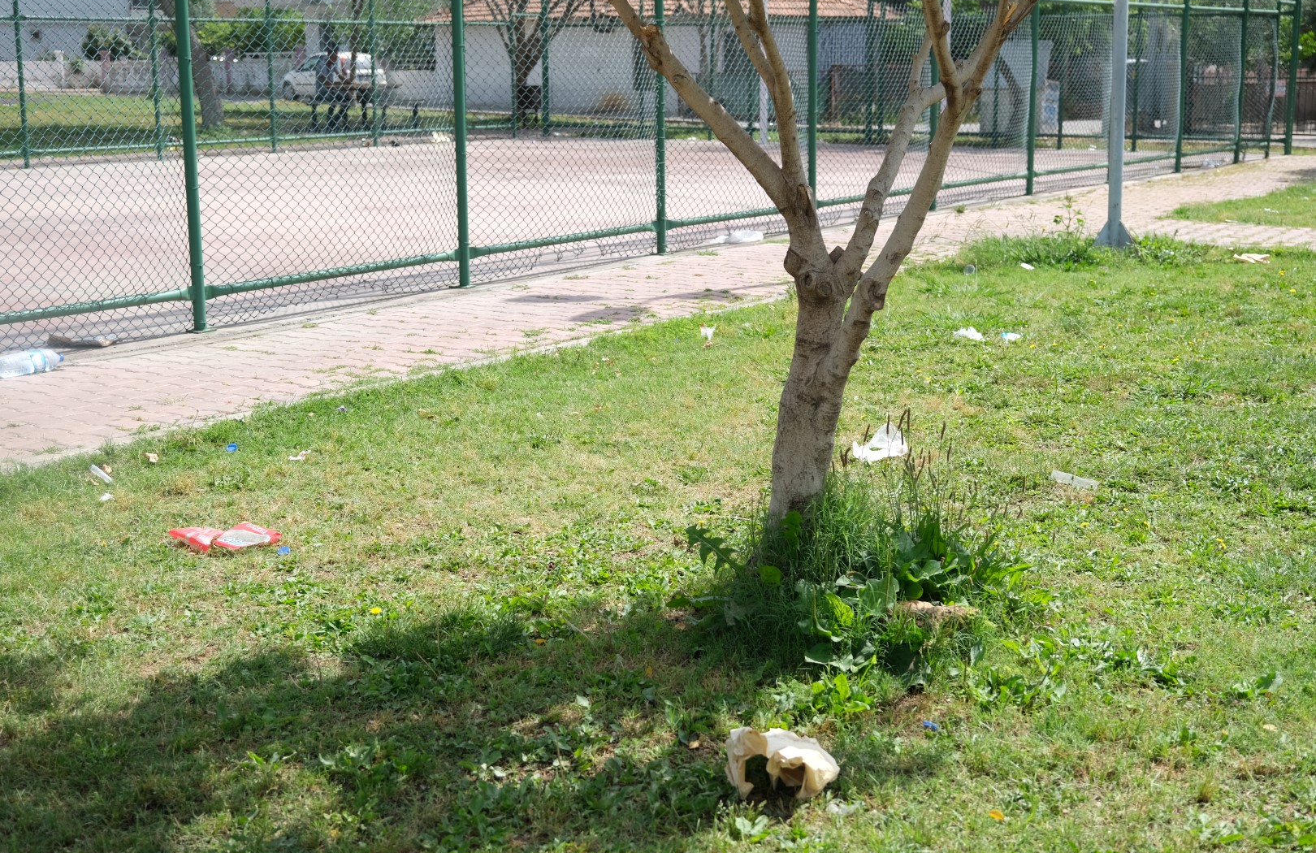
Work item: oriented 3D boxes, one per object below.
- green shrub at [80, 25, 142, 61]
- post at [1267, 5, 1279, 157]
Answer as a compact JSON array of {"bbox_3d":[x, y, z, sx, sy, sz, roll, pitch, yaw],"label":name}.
[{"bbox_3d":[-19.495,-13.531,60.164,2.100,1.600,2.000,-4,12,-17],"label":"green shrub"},{"bbox_3d":[7.897,-4.437,21.608,0.060,1.970,0.060,8,15,36],"label":"post"}]

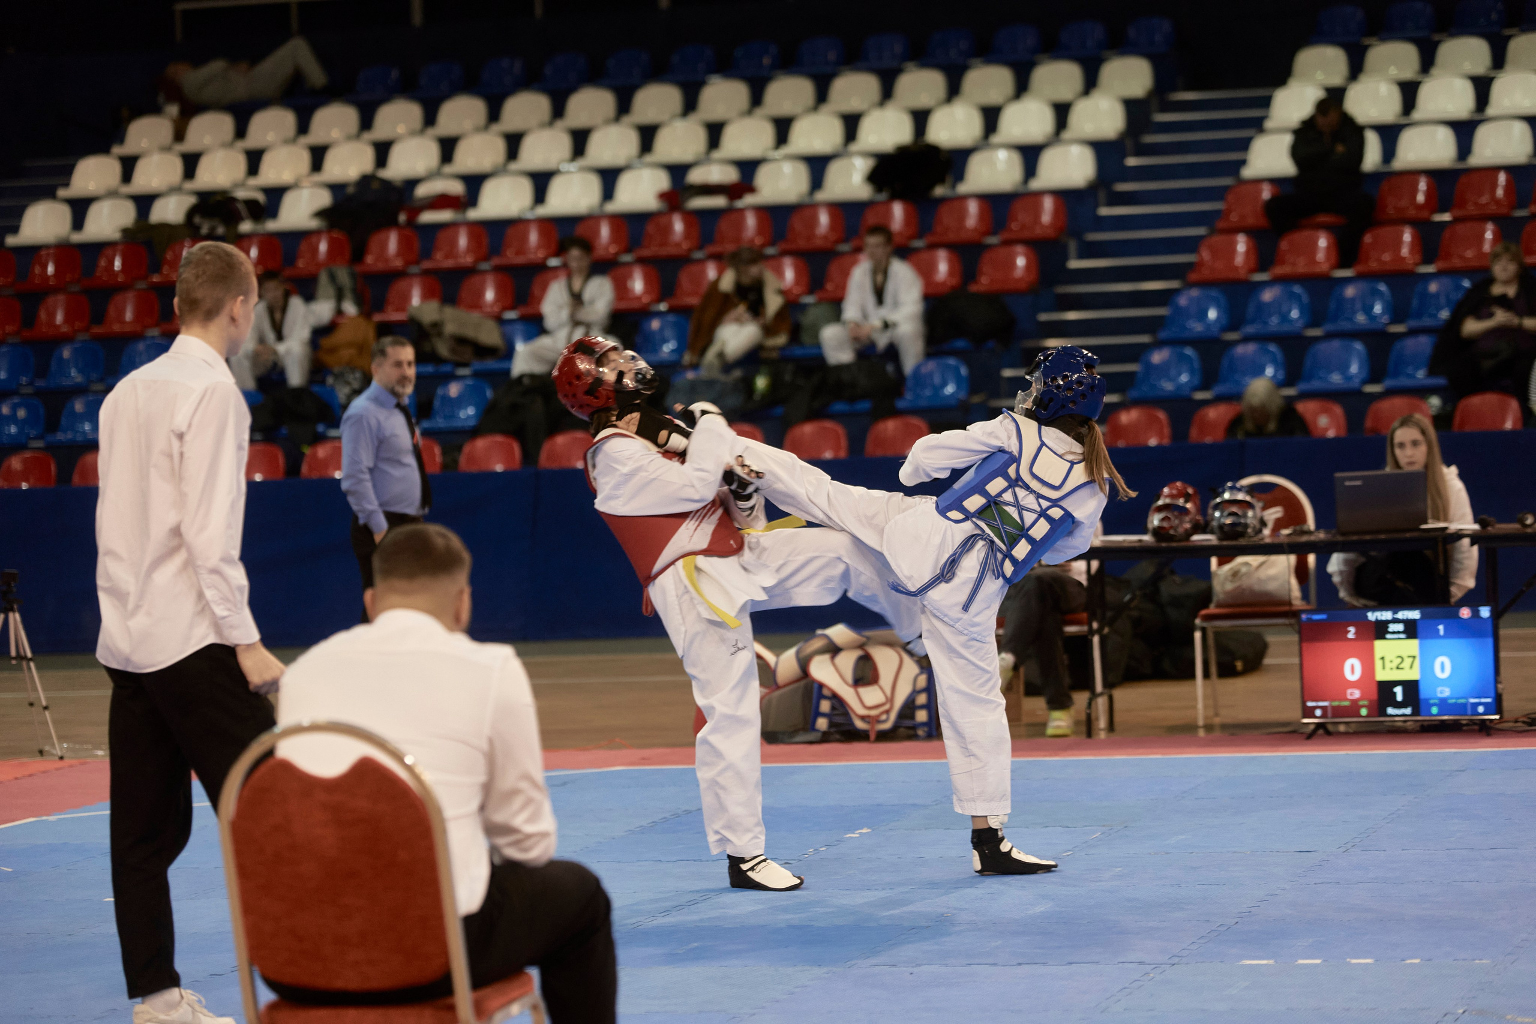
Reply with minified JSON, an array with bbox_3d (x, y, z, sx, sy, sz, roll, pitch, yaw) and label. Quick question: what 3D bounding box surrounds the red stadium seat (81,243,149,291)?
[{"bbox_3d":[-4.241,-1.598,33.288,0.400,0.295,0.380,-2,2,18],"label":"red stadium seat"}]

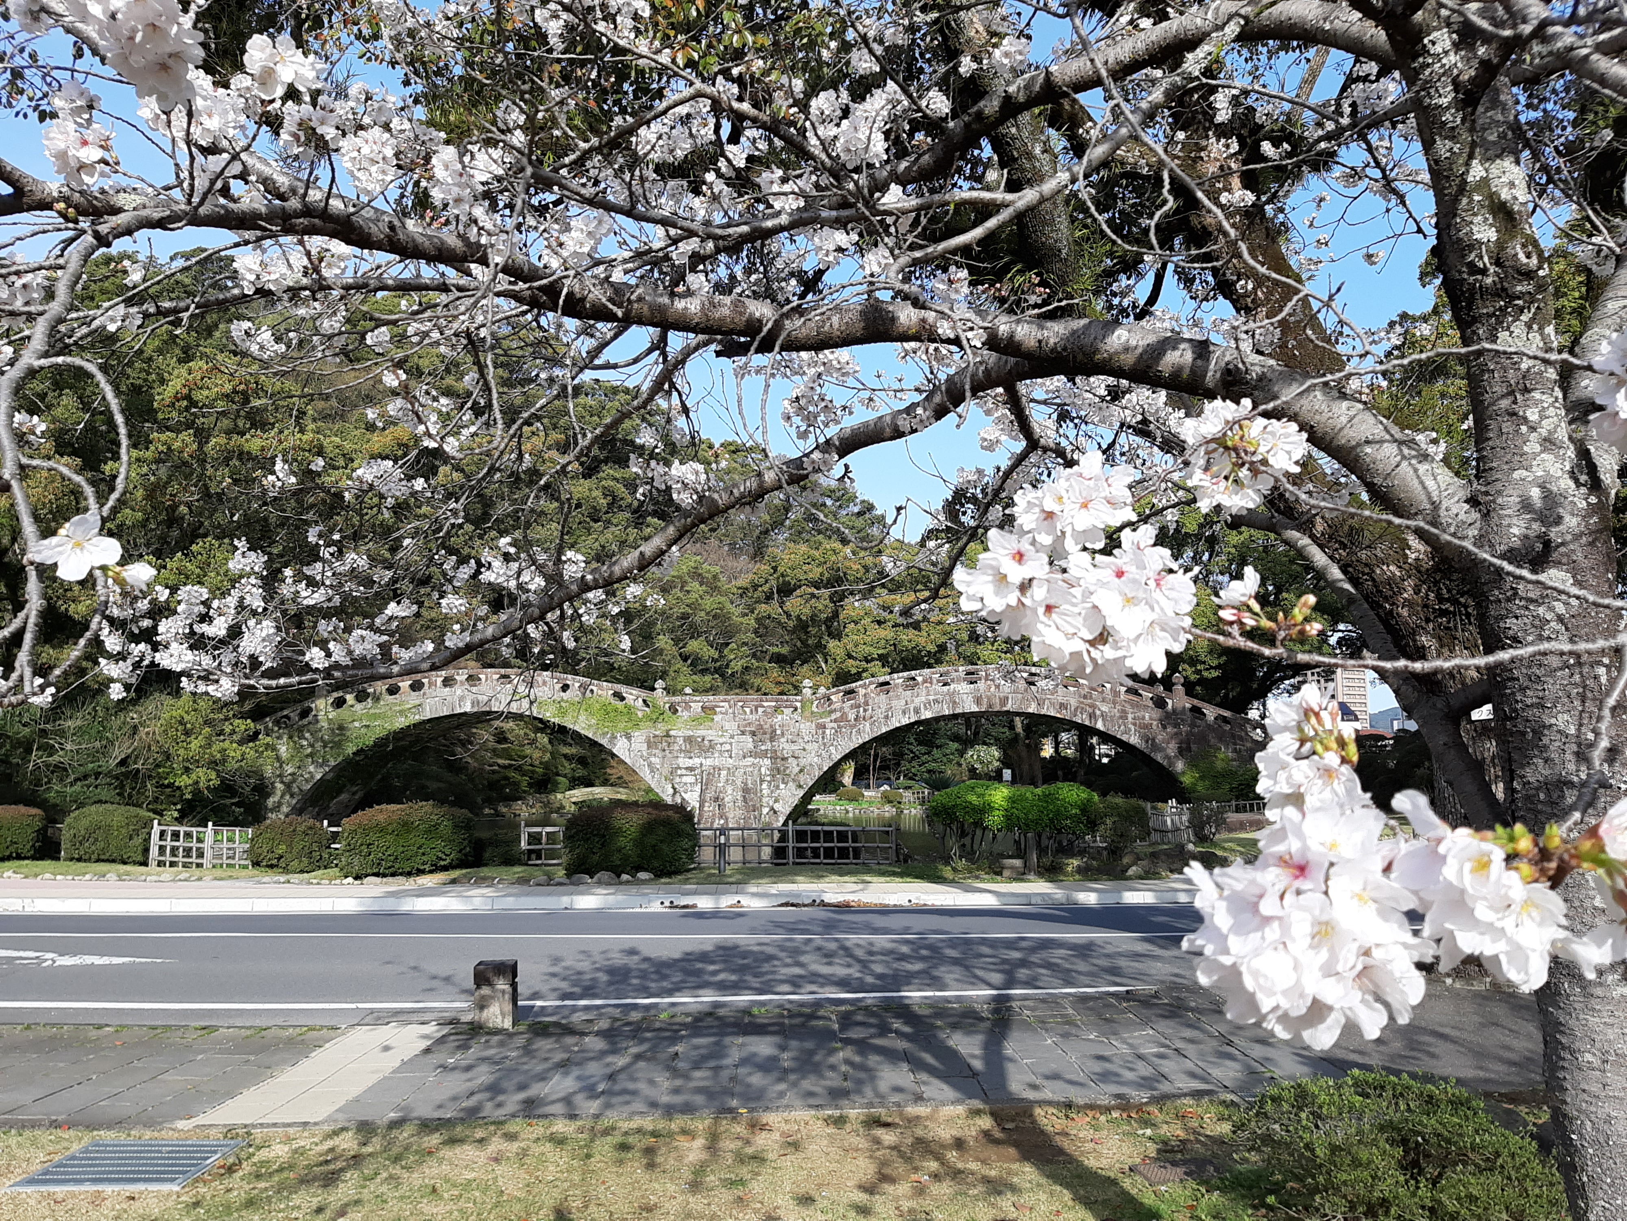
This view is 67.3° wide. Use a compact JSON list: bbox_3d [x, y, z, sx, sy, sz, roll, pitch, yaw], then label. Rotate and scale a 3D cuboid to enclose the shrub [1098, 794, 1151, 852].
[{"bbox_3d":[6.350,4.325,24.850,1.000,1.130,0.950,0,-7,0],"label":"shrub"}]

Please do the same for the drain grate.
[{"bbox_3d":[-2.775,2.278,4.998,0.670,0.050,0.650,0,-7,0],"label":"drain grate"}]

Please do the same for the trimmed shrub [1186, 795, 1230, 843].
[{"bbox_3d":[8.800,4.661,27.125,0.920,1.050,0.880,0,-7,0],"label":"trimmed shrub"}]

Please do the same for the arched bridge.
[{"bbox_3d":[-3.167,6.530,56.040,47.000,7.500,5.500,-1,-7,8],"label":"arched bridge"}]

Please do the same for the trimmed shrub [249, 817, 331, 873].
[{"bbox_3d":[-8.600,3.848,20.172,1.220,0.870,1.050,0,-7,0],"label":"trimmed shrub"}]

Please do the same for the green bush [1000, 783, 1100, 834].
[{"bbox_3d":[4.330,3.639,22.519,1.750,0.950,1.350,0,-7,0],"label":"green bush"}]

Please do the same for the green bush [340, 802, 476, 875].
[{"bbox_3d":[-6.600,3.702,19.939,2.050,1.100,1.500,0,-7,0],"label":"green bush"}]

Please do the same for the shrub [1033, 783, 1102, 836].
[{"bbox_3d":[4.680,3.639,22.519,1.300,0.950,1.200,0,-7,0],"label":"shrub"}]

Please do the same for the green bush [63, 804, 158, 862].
[{"bbox_3d":[-12.500,4.006,21.967,1.500,1.020,1.250,0,-7,0],"label":"green bush"}]

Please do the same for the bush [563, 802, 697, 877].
[{"bbox_3d":[-2.950,3.668,19.792,2.100,1.130,1.600,0,-7,0],"label":"bush"}]

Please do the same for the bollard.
[{"bbox_3d":[-2.070,2.499,7.974,0.245,0.400,0.245,1,-7,-5],"label":"bollard"}]

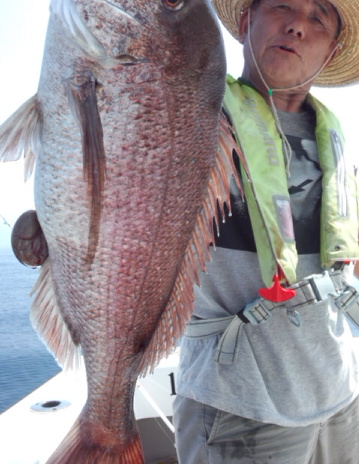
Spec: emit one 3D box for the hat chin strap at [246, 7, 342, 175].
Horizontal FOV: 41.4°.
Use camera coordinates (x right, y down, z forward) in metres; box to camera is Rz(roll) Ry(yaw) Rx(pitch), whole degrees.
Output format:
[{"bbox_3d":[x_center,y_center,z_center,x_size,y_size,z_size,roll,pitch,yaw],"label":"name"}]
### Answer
[{"bbox_3d":[0.197,-0.245,0.800,0.160,0.290,0.100,0,-2,7],"label":"hat chin strap"}]

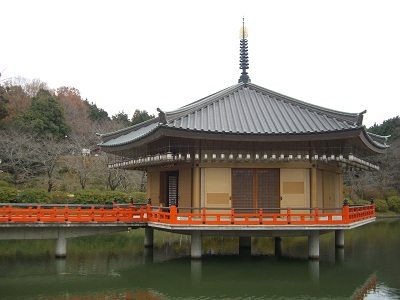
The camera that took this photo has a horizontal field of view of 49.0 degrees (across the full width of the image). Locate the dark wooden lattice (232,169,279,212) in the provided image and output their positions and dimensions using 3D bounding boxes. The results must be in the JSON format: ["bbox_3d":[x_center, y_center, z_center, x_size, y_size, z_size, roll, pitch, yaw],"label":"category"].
[{"bbox_3d":[2.350,1.783,18.374,2.021,2.020,0.100,0,-6,0],"label":"dark wooden lattice"}]

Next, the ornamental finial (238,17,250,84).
[{"bbox_3d":[2.337,-5.338,23.372,0.613,3.780,0.613,0,-6,0],"label":"ornamental finial"}]

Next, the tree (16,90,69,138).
[{"bbox_3d":[-23.824,-4.978,66.847,8.219,8.943,7.500,0,-6,0],"label":"tree"}]

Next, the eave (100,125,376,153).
[{"bbox_3d":[2.311,0.043,22.819,15.052,0.646,13.035,0,-6,0],"label":"eave"}]

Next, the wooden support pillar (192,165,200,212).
[{"bbox_3d":[-0.138,1.709,18.374,0.290,2.208,0.290,0,-6,0],"label":"wooden support pillar"}]

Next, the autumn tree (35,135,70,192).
[{"bbox_3d":[-16.995,1.630,50.087,4.676,6.856,4.800,0,-6,0],"label":"autumn tree"}]

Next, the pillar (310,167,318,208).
[{"bbox_3d":[4.783,1.710,18.390,0.290,2.210,0.290,0,-6,0],"label":"pillar"}]

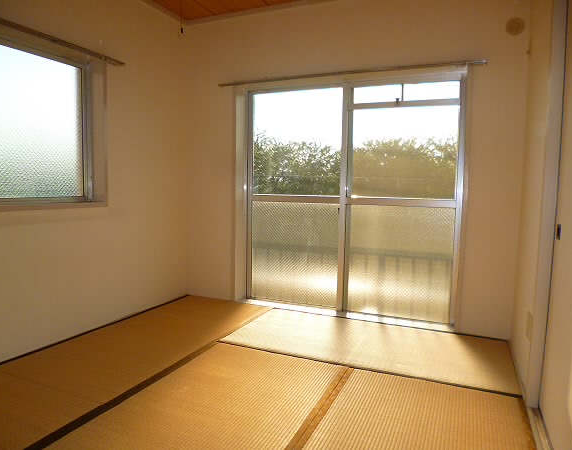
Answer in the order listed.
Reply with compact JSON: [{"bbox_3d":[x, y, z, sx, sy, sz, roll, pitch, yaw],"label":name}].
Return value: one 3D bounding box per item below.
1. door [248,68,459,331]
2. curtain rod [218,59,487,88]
[{"bbox_3d":[0.445,-0.202,3.304,1.704,1.801,0.090,3,5,23],"label":"door"},{"bbox_3d":[0.368,-1.109,3.088,2.033,0.030,0.070,3,5,23],"label":"curtain rod"}]

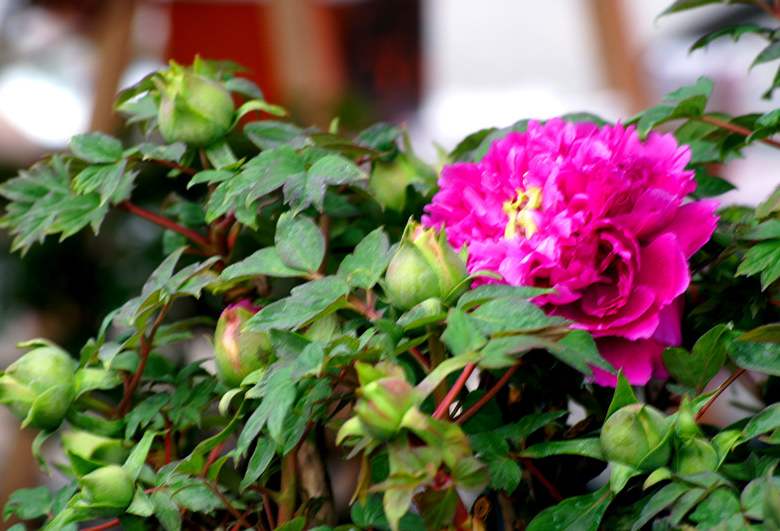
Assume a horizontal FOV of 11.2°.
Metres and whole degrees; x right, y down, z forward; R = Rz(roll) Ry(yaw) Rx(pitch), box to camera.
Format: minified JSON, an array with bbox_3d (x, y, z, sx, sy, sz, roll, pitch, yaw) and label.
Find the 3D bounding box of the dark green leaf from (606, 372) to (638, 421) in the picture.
[{"bbox_3d":[0.121,0.069,2.090,0.017,0.028,0.009,0,8,0],"label":"dark green leaf"}]

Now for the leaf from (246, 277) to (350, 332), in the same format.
[{"bbox_3d":[-0.047,0.020,2.030,0.053,0.009,0.024,-21,39,-8],"label":"leaf"}]

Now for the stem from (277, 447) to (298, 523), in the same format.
[{"bbox_3d":[-0.053,0.115,2.070,0.008,0.040,0.008,6,6,0],"label":"stem"}]

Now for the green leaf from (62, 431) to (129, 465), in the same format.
[{"bbox_3d":[-0.158,0.098,2.140,0.032,0.026,0.026,32,6,-18],"label":"green leaf"}]

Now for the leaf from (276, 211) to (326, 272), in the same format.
[{"bbox_3d":[-0.046,-0.012,2.050,0.025,0.034,0.007,-20,-15,-1],"label":"leaf"}]

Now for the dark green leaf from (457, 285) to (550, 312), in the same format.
[{"bbox_3d":[0.060,0.017,2.080,0.051,0.009,0.024,-8,29,11],"label":"dark green leaf"}]

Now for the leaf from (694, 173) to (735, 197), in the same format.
[{"bbox_3d":[0.176,-0.045,2.210,0.034,0.008,0.022,9,37,0],"label":"leaf"}]

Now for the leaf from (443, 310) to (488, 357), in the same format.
[{"bbox_3d":[0.038,0.034,2.020,0.022,0.026,0.007,-21,-15,-2],"label":"leaf"}]

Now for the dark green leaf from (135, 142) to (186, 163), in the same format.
[{"bbox_3d":[-0.121,-0.059,2.100,0.025,0.006,0.020,-9,31,-15],"label":"dark green leaf"}]

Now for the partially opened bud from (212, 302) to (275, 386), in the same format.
[{"bbox_3d":[-0.076,0.040,2.070,0.032,0.045,0.032,-3,6,0],"label":"partially opened bud"}]

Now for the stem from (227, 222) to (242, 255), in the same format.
[{"bbox_3d":[-0.082,-0.014,2.110,0.005,0.017,0.005,19,0,0],"label":"stem"}]

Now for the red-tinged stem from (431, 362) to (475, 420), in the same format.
[{"bbox_3d":[0.033,0.065,2.062,0.006,0.045,0.006,36,34,0],"label":"red-tinged stem"}]

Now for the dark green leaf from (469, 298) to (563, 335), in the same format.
[{"bbox_3d":[0.064,0.025,2.040,0.047,0.008,0.022,6,41,-2],"label":"dark green leaf"}]

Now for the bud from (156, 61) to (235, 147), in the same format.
[{"bbox_3d":[-0.103,-0.086,2.120,0.041,0.046,0.041,0,8,0],"label":"bud"}]

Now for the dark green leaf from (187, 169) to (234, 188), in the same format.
[{"bbox_3d":[-0.094,-0.046,2.100,0.025,0.006,0.017,-9,32,-15],"label":"dark green leaf"}]

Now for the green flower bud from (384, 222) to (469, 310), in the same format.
[{"bbox_3d":[0.019,0.001,2.090,0.043,0.045,0.043,5,14,0],"label":"green flower bud"}]

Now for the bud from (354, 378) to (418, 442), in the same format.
[{"bbox_3d":[-0.002,0.072,2.020,0.032,0.032,0.031,9,17,0],"label":"bud"}]

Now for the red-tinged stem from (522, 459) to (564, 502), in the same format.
[{"bbox_3d":[0.082,0.115,2.130,0.004,0.032,0.004,-45,5,0],"label":"red-tinged stem"}]

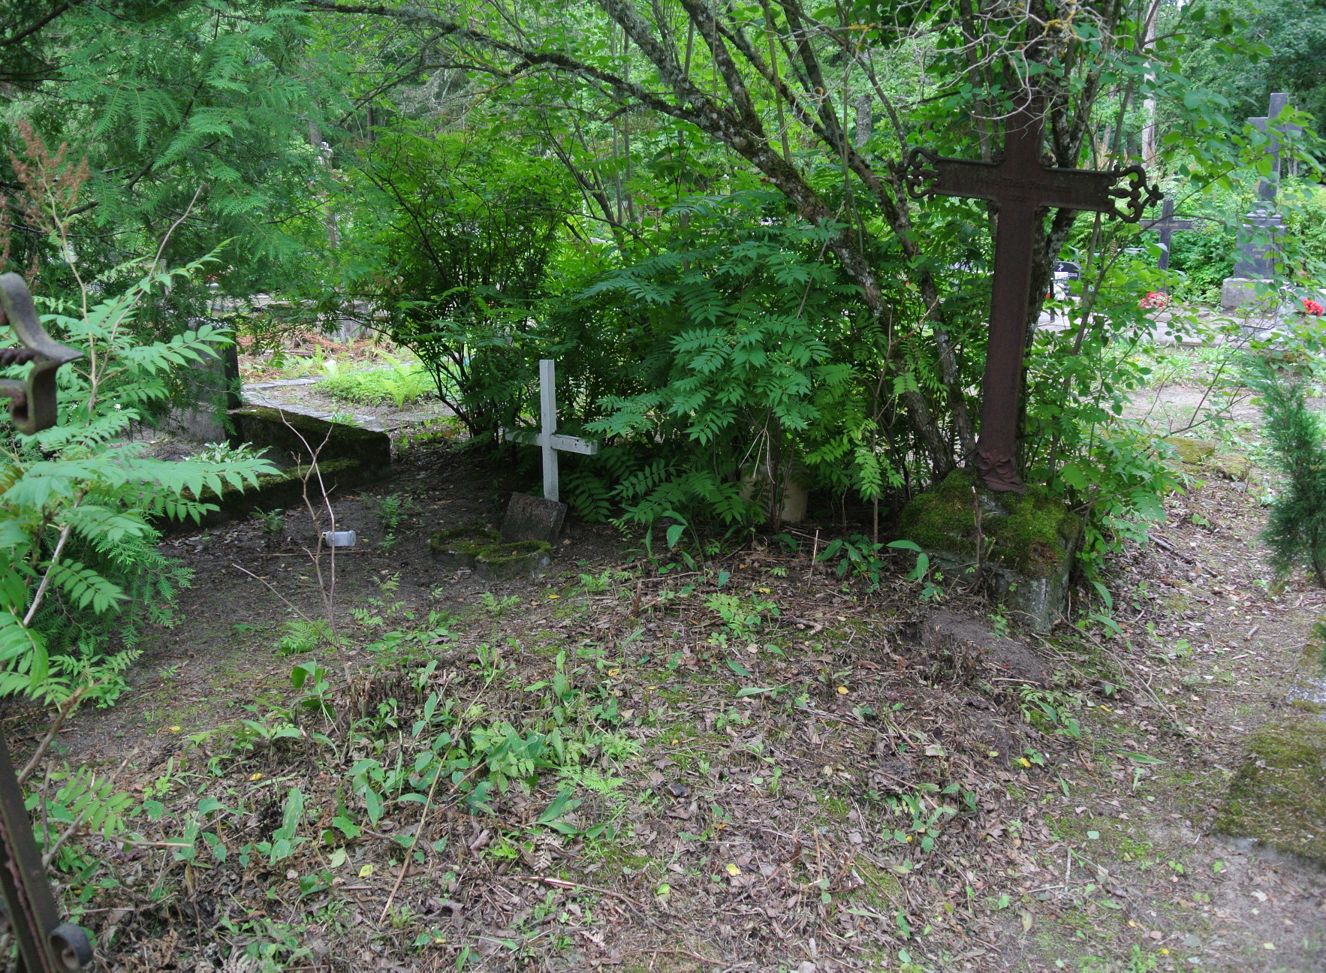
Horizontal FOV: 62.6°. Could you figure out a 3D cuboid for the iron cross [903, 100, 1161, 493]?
[{"bbox_3d":[1.382,-0.796,4.258,0.930,1.660,0.130,8,17,29],"label":"iron cross"}]

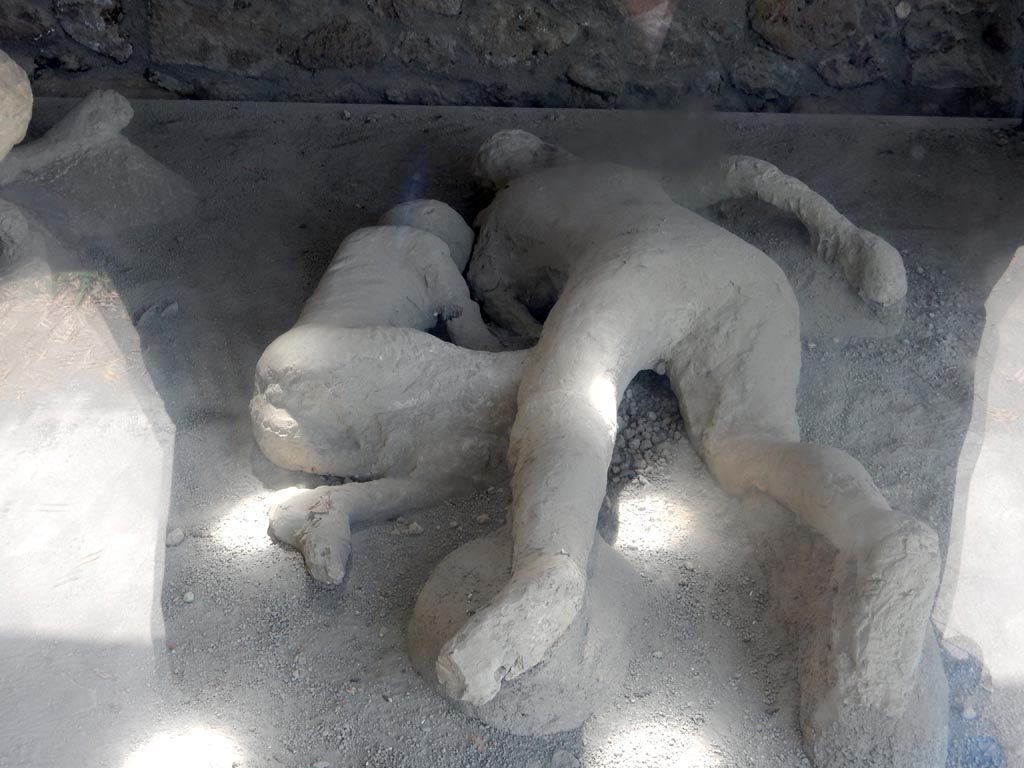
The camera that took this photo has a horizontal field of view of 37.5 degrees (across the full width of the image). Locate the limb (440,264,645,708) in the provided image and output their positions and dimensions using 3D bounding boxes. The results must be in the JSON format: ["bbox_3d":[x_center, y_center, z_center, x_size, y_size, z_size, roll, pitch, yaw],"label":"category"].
[{"bbox_3d":[0.087,0.093,2.205,0.197,0.245,0.885,8,33,12],"label":"limb"}]

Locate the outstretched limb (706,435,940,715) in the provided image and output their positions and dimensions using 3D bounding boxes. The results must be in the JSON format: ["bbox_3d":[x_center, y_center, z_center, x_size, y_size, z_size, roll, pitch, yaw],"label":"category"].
[{"bbox_3d":[0.434,0.207,2.094,0.170,0.210,0.570,-10,33,-15],"label":"outstretched limb"}]

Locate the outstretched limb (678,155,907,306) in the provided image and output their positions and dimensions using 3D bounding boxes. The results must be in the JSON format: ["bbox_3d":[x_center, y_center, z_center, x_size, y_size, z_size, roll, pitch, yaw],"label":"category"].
[{"bbox_3d":[0.551,-0.309,2.905,0.449,0.215,0.201,13,34,20],"label":"outstretched limb"}]

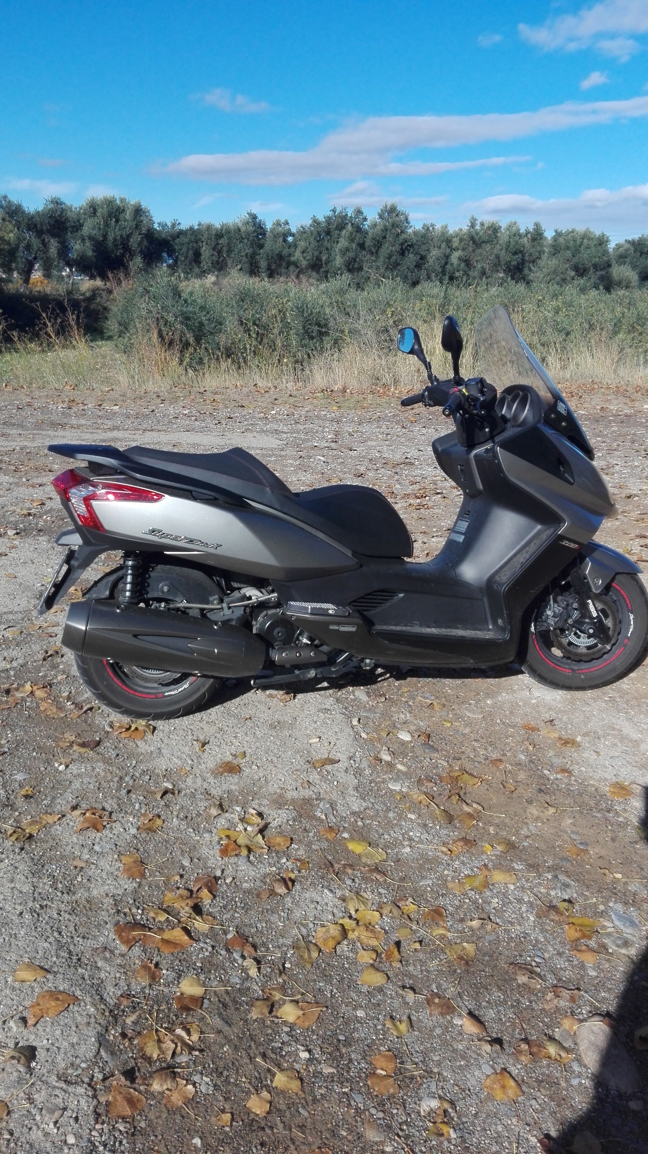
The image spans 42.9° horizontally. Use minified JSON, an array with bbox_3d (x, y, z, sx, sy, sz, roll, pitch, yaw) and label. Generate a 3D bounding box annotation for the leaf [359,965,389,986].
[{"bbox_3d":[0.112,0.873,1.797,0.053,0.013,0.051,9,22,24],"label":"leaf"}]

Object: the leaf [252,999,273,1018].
[{"bbox_3d":[-0.131,0.892,1.705,0.036,0.020,0.035,2,20,5],"label":"leaf"}]

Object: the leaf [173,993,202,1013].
[{"bbox_3d":[-0.286,0.898,1.753,0.054,0.012,0.063,-11,22,-29],"label":"leaf"}]

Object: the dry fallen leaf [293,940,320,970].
[{"bbox_3d":[-0.030,0.840,1.847,0.043,0.018,0.068,-10,23,-25],"label":"dry fallen leaf"}]

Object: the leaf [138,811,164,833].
[{"bbox_3d":[-0.475,0.677,2.281,0.060,0.022,0.068,-2,21,-6],"label":"leaf"}]

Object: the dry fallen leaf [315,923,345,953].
[{"bbox_3d":[0.017,0.839,1.919,0.069,0.013,0.084,-5,20,-14],"label":"dry fallen leaf"}]

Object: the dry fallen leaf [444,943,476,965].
[{"bbox_3d":[0.313,0.851,1.865,0.075,0.010,0.057,0,20,-1],"label":"dry fallen leaf"}]

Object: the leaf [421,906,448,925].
[{"bbox_3d":[0.265,0.808,1.977,0.057,0.014,0.051,4,20,9],"label":"leaf"}]

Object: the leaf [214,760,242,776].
[{"bbox_3d":[-0.305,0.604,2.611,0.083,0.020,0.058,-1,20,-3],"label":"leaf"}]

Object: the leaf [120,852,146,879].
[{"bbox_3d":[-0.490,0.742,2.115,0.058,0.015,0.089,-4,21,-11],"label":"leaf"}]

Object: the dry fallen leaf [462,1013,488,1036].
[{"bbox_3d":[0.309,0.935,1.722,0.043,0.018,0.043,-6,21,-17],"label":"dry fallen leaf"}]

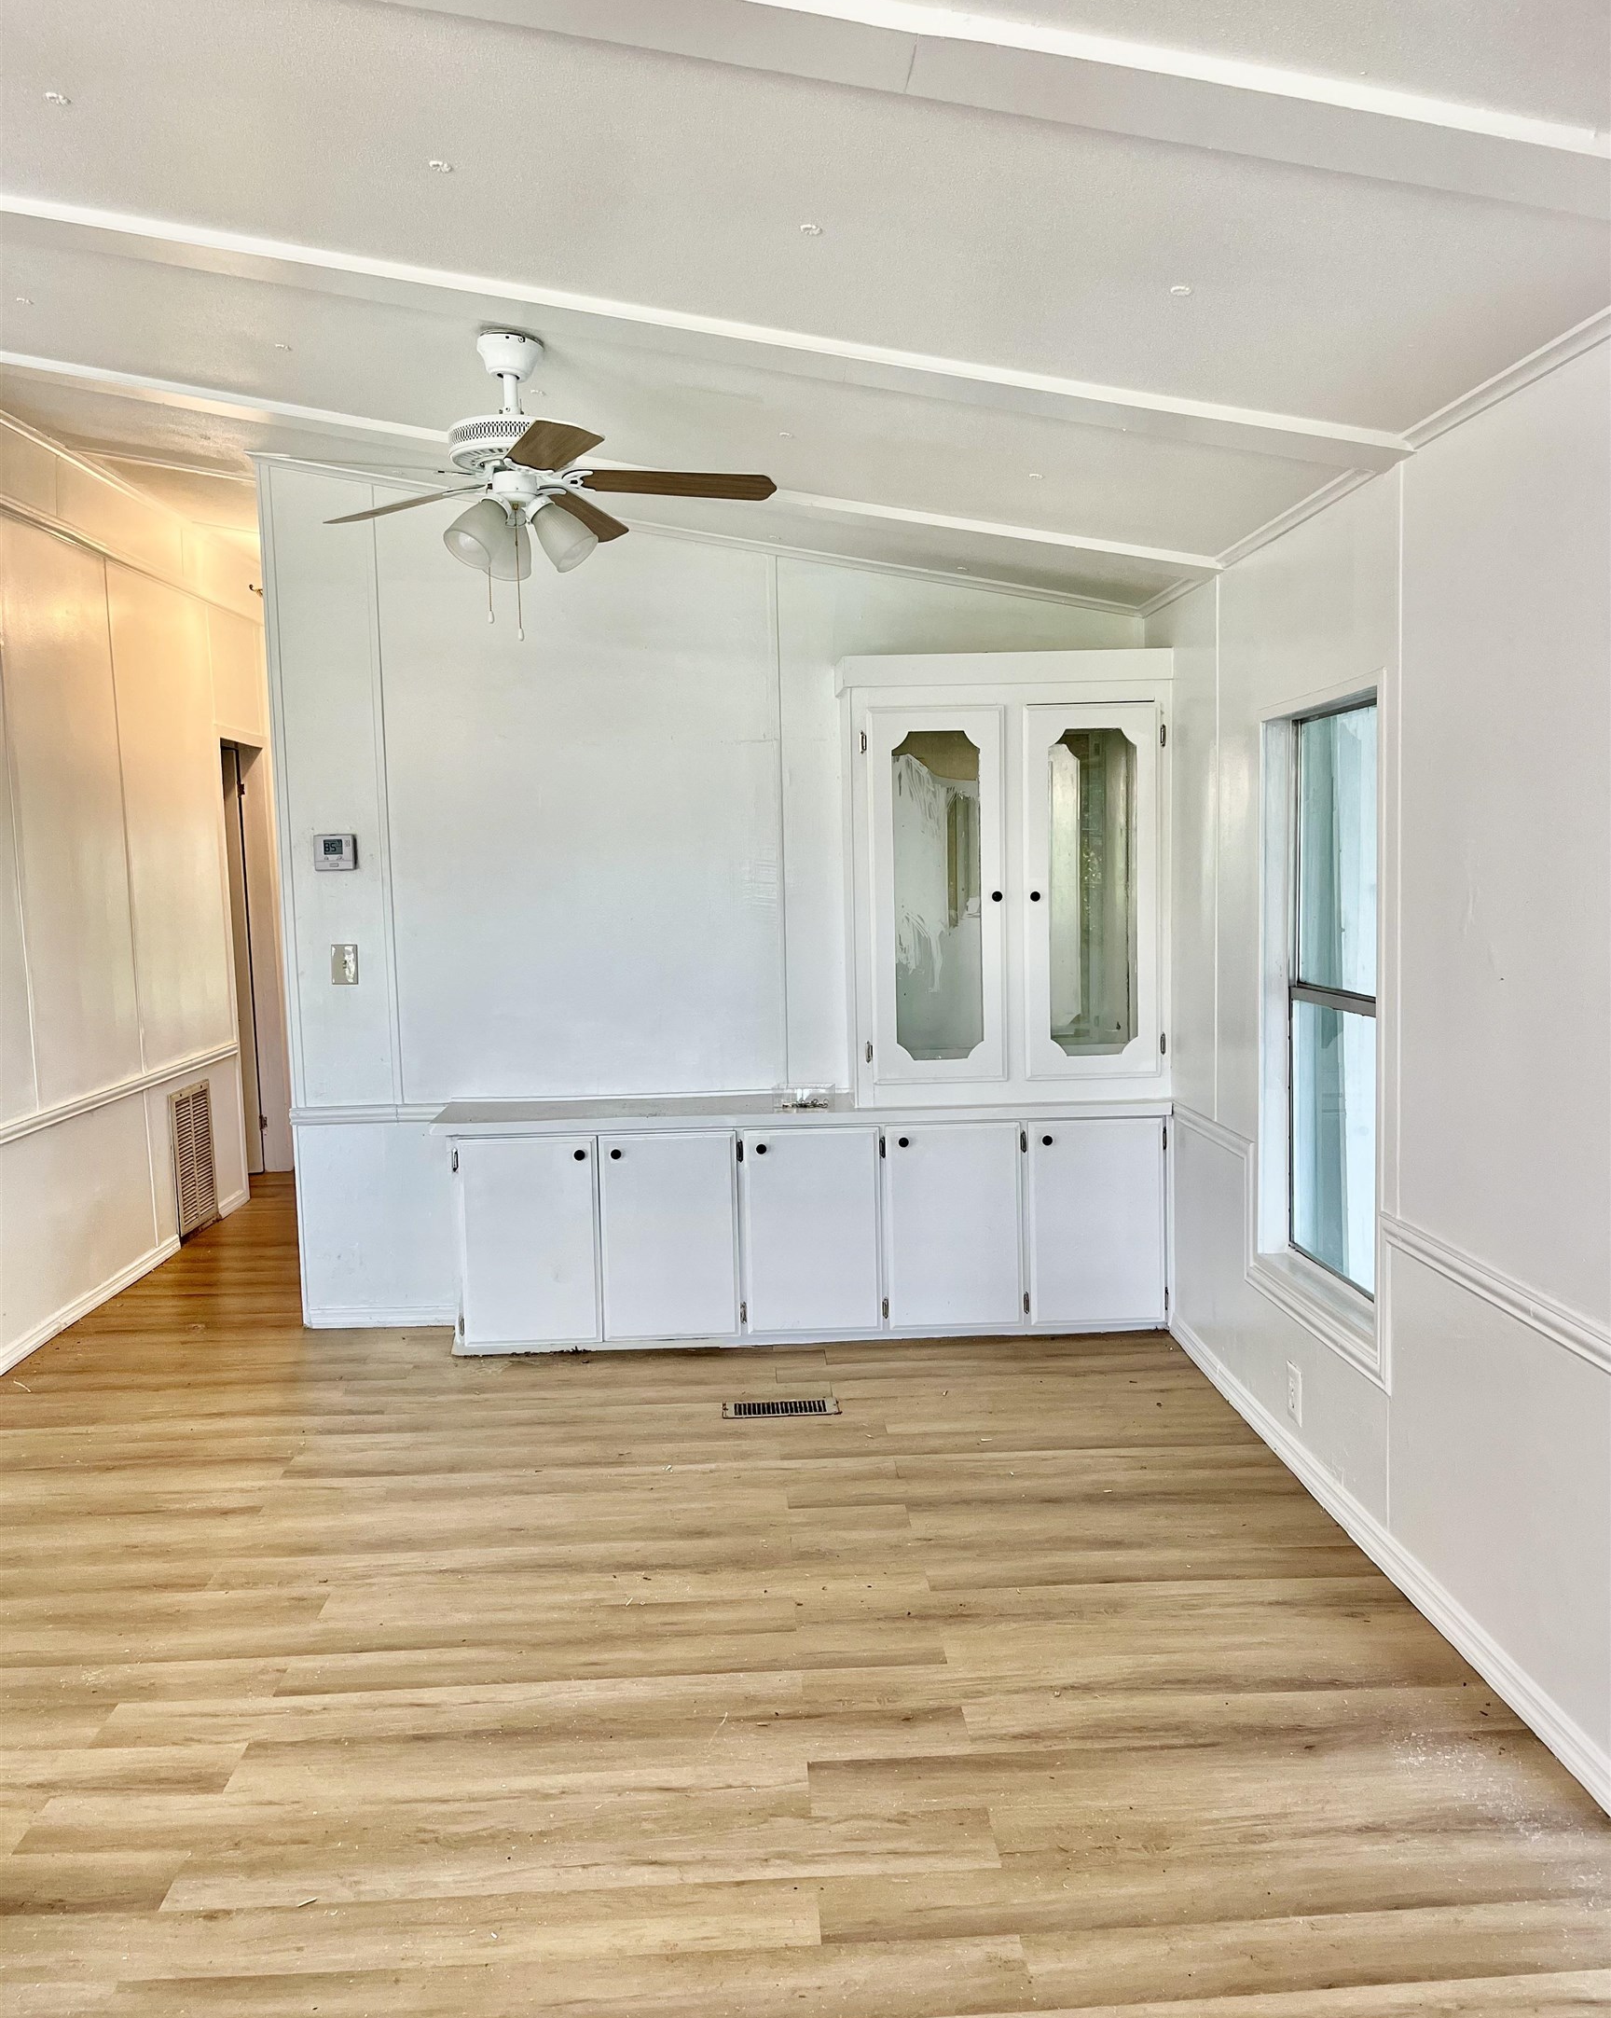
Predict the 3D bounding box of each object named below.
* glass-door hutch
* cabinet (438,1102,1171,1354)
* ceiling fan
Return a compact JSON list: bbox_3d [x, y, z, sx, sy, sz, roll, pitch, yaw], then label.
[{"bbox_3d":[0.603,-0.392,4.966,0.981,1.330,0.328,-2,5,-2],"label":"glass-door hutch"},{"bbox_3d":[0.015,0.642,5.020,2.202,0.710,0.378,-2,5,-2],"label":"cabinet"},{"bbox_3d":[-0.614,-1.072,3.313,1.082,0.610,1.082,-2,5,-2],"label":"ceiling fan"}]

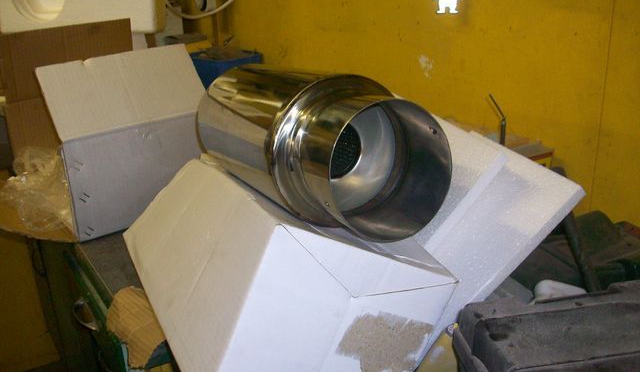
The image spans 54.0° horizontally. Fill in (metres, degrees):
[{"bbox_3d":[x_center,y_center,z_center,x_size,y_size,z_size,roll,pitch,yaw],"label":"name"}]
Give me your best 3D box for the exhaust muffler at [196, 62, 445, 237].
[{"bbox_3d":[-0.023,-0.051,0.694,0.150,0.150,0.405,-6,14,-23],"label":"exhaust muffler"}]

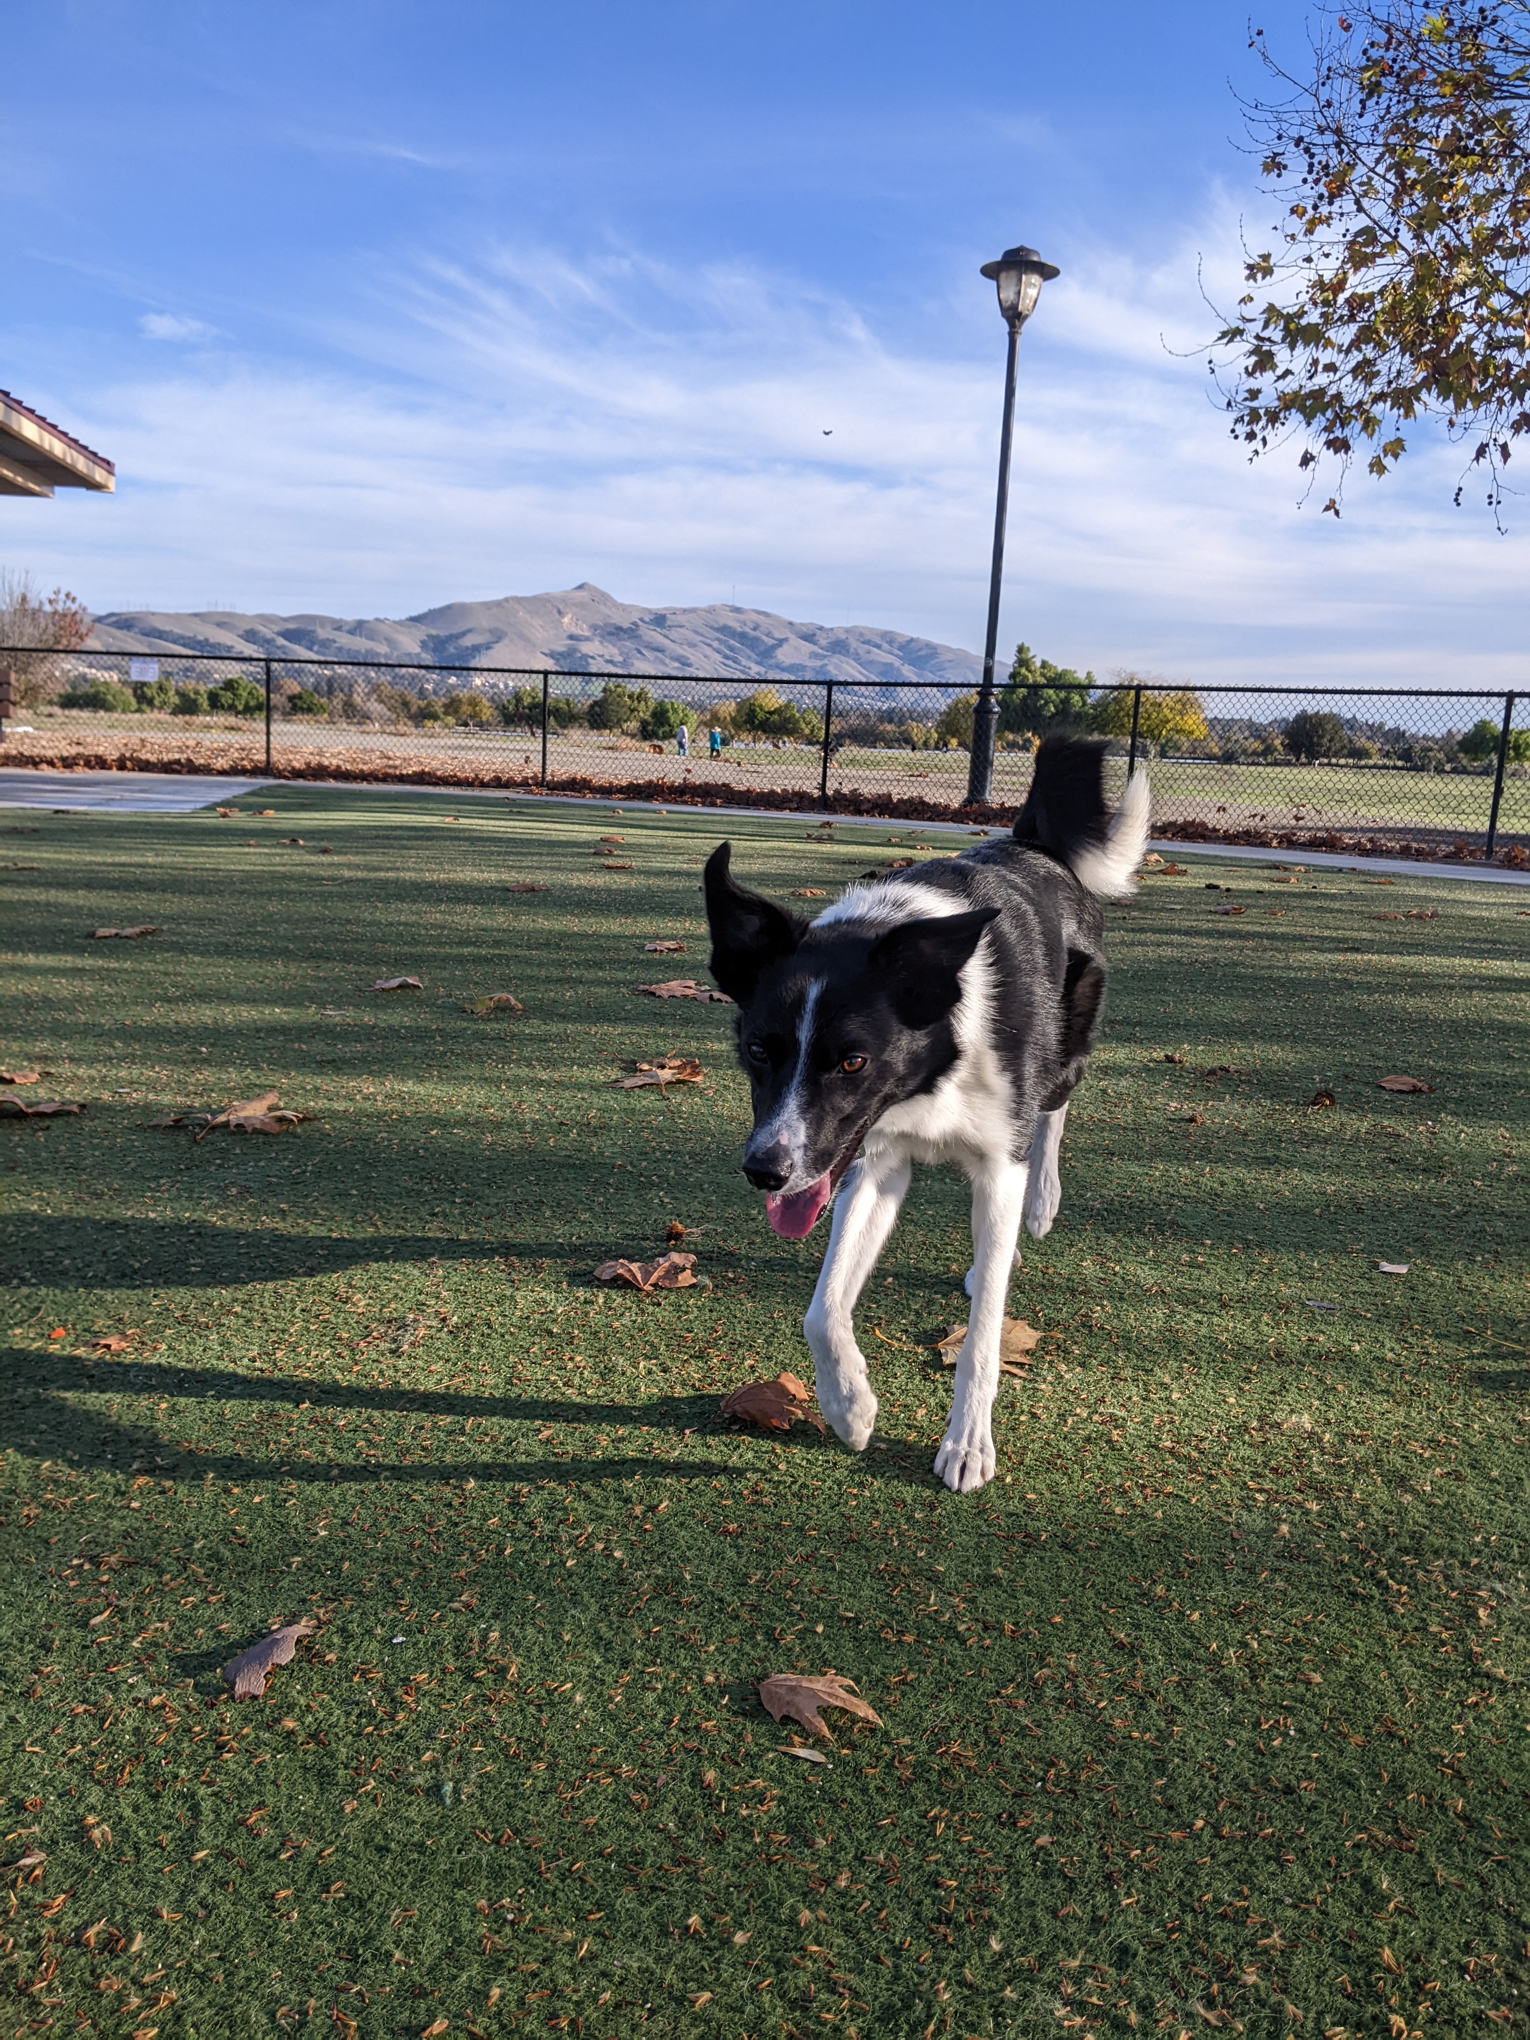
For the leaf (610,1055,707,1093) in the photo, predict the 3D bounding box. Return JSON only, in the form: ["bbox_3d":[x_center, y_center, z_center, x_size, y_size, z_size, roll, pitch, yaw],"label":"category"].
[{"bbox_3d":[-0.195,0.097,2.902,0.174,0.042,0.150,2,10,-4],"label":"leaf"}]

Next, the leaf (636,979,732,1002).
[{"bbox_3d":[-0.196,-0.074,3.884,0.235,0.035,0.160,3,10,-3],"label":"leaf"}]

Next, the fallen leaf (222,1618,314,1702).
[{"bbox_3d":[-0.329,0.426,1.059,0.042,0.026,0.080,6,11,18],"label":"fallen leaf"}]

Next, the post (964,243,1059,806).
[{"bbox_3d":[2.249,-4.663,15.343,0.740,5.220,0.740,3,10,0],"label":"post"}]

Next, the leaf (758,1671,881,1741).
[{"bbox_3d":[0.036,0.450,1.044,0.081,0.023,0.058,4,10,4],"label":"leaf"}]

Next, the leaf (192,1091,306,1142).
[{"bbox_3d":[-0.787,0.147,2.424,0.178,0.050,0.140,0,11,-18],"label":"leaf"}]

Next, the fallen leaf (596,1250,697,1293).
[{"bbox_3d":[-0.138,0.292,1.844,0.124,0.036,0.075,2,10,-4],"label":"fallen leaf"}]

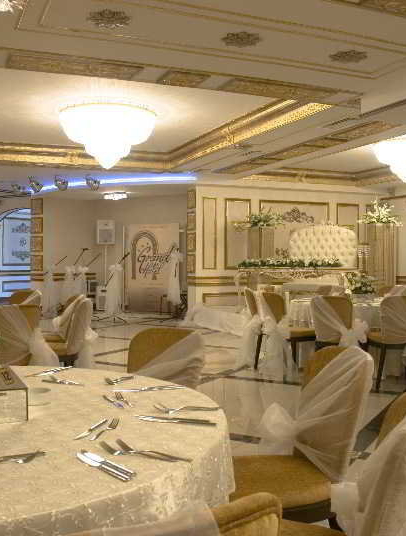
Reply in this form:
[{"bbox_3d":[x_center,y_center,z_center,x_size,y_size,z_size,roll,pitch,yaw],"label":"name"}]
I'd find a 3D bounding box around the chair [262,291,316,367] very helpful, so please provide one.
[{"bbox_3d":[0.920,0.685,6.420,0.550,0.880,0.470,0,0,-30],"label":"chair"}]

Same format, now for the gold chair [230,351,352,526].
[{"bbox_3d":[0.227,0.743,2.111,0.560,0.890,0.470,0,1,-18],"label":"gold chair"}]

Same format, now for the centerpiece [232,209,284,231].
[{"bbox_3d":[1.099,-0.944,11.691,0.980,0.420,0.750,0,1,-11],"label":"centerpiece"}]

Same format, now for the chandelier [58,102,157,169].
[{"bbox_3d":[-1.300,-1.724,8.200,1.320,0.740,1.320,0,0,-23],"label":"chandelier"}]

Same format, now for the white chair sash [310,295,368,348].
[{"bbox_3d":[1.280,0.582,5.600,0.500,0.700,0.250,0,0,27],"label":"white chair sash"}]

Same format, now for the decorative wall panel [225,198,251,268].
[{"bbox_3d":[0.726,-0.706,12.293,0.600,1.420,0.050,0,1,-24],"label":"decorative wall panel"}]

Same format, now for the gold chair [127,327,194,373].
[{"bbox_3d":[-0.310,0.755,2.768,0.480,0.910,0.580,0,1,25],"label":"gold chair"}]

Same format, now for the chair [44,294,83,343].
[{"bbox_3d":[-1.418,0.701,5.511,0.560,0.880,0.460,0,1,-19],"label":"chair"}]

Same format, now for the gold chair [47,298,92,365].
[{"bbox_3d":[-1.258,0.707,5.111,0.560,0.880,0.460,0,1,9],"label":"gold chair"}]

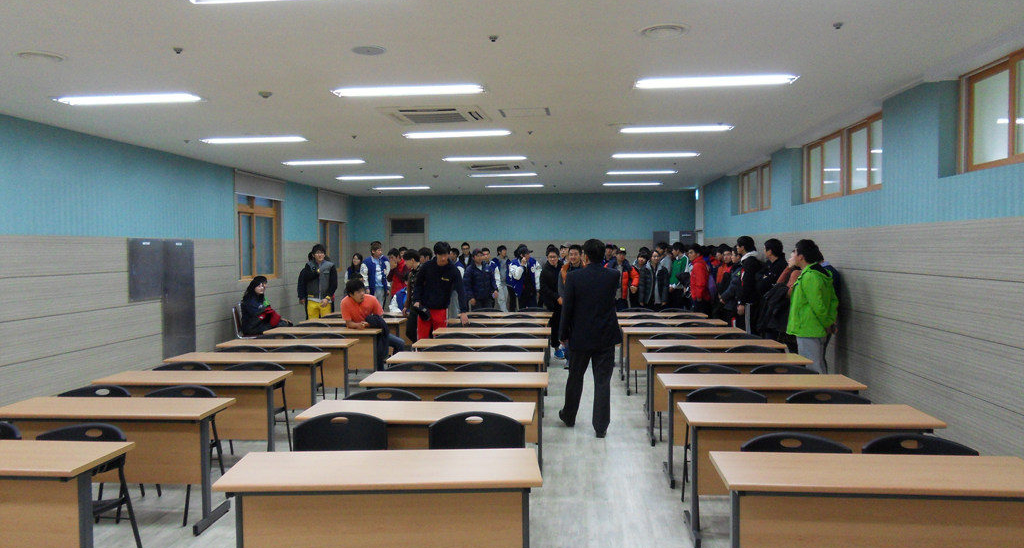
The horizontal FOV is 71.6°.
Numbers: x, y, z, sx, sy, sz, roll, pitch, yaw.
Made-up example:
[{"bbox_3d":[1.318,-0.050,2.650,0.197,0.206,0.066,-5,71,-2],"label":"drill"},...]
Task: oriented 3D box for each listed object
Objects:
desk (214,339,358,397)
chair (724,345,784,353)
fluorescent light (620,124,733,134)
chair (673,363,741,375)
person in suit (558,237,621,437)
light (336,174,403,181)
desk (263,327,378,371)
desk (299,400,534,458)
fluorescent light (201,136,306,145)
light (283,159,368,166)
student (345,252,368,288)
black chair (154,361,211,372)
[{"bbox_3d":[-2.246,1.048,7.210,1.318,0.723,0.450,0,2,4],"label":"desk"},{"bbox_3d":[2.174,1.048,6.293,0.500,0.780,0.480,0,2,5],"label":"chair"},{"bbox_3d":[1.818,-1.608,7.871,1.240,0.080,0.250,0,2,6],"label":"fluorescent light"},{"bbox_3d":[1.464,1.091,5.294,0.500,0.780,0.480,0,2,5],"label":"chair"},{"bbox_3d":[0.683,0.555,6.259,0.540,1.730,0.420,-1,2,-2],"label":"person in suit"},{"bbox_3d":[-2.583,-1.772,12.959,1.250,0.070,0.270,0,2,5],"label":"light"},{"bbox_3d":[-2.204,1.035,8.478,1.360,0.725,0.465,0,2,5],"label":"desk"},{"bbox_3d":[-0.537,1.176,4.237,1.360,0.725,0.465,0,2,4],"label":"desk"},{"bbox_3d":[-3.033,-1.582,8.371,1.240,0.080,0.250,0,2,6],"label":"fluorescent light"},{"bbox_3d":[-2.812,-1.661,10.539,1.240,0.080,0.250,0,2,6],"label":"light"},{"bbox_3d":[-2.716,0.455,12.400,0.450,1.630,0.330,0,2,0],"label":"student"},{"bbox_3d":[-2.740,1.114,5.682,0.490,0.770,0.520,0,2,5],"label":"black chair"}]

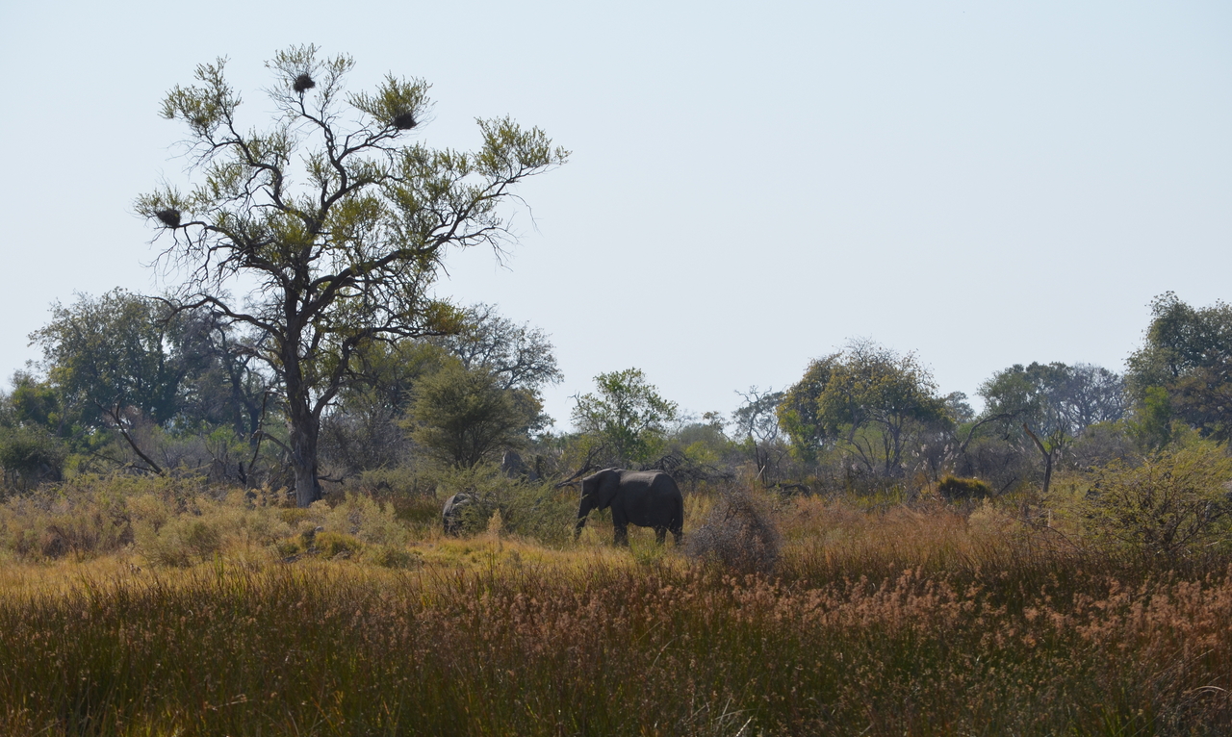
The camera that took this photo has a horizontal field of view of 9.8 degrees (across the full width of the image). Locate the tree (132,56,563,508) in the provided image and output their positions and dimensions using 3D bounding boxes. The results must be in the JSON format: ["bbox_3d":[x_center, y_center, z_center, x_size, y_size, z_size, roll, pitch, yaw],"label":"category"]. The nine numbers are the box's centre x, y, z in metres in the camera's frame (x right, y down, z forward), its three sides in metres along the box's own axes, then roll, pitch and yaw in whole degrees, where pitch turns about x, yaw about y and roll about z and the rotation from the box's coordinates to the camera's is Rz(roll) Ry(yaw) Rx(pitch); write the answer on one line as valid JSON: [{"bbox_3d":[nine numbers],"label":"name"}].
[{"bbox_3d":[-9.686,-3.358,262.000,15.751,16.947,14.200,0,-1,0],"label":"tree"}]

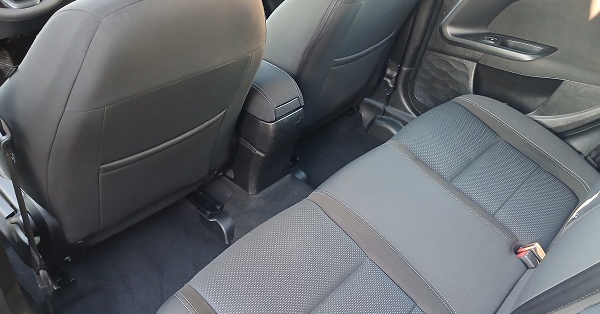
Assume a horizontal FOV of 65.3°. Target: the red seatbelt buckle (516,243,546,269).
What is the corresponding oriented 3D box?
[{"bbox_3d":[0.565,0.241,1.140,0.054,0.034,0.046,-28,83,-34],"label":"red seatbelt buckle"}]

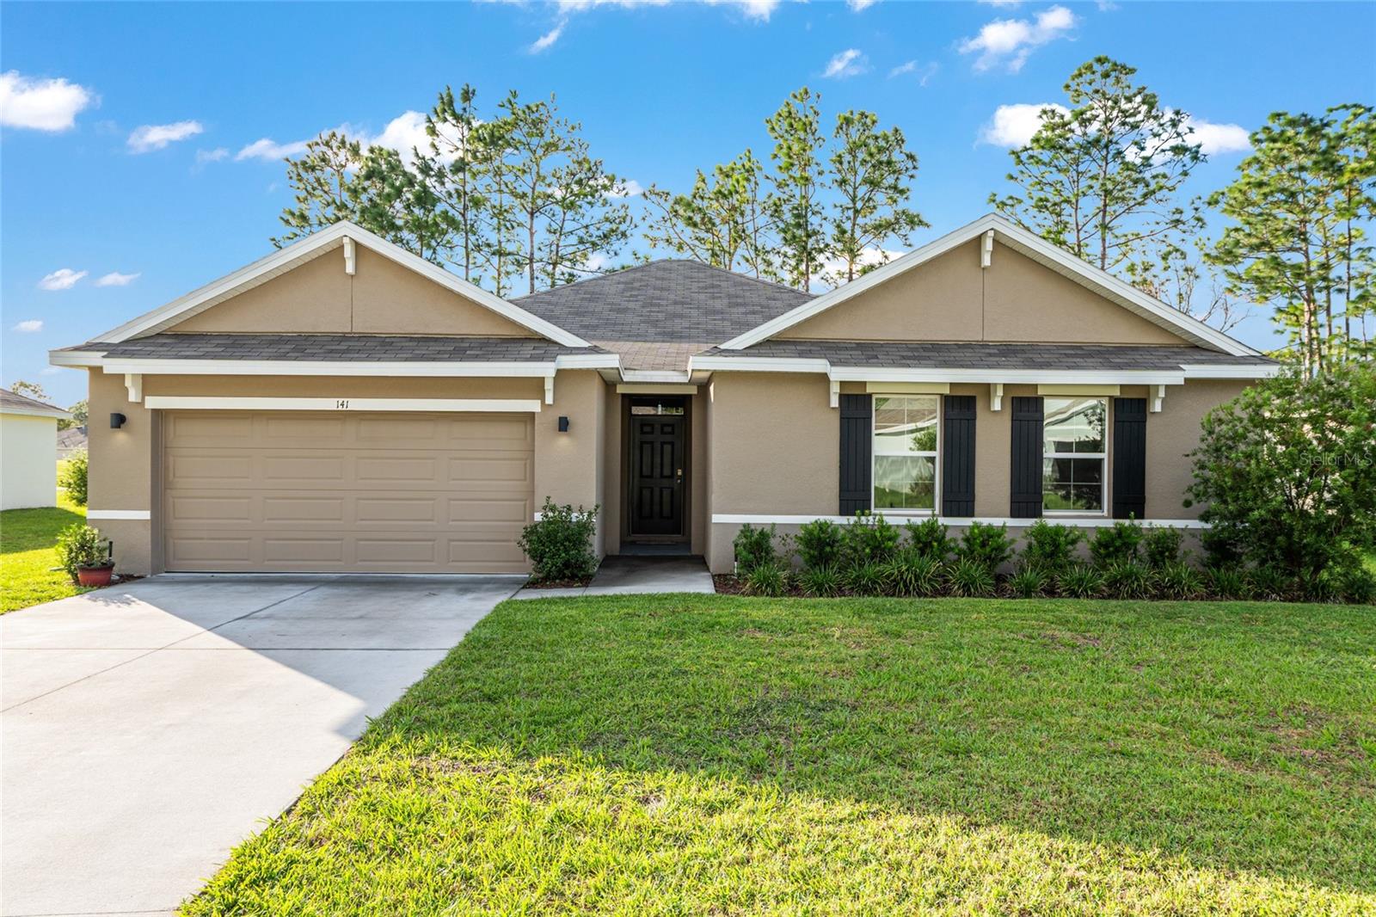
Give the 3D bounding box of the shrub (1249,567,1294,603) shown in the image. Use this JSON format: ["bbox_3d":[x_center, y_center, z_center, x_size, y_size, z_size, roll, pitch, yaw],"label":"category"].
[{"bbox_3d":[6.729,1.423,10.600,0.540,0.360,0.520,1,0,-1],"label":"shrub"}]

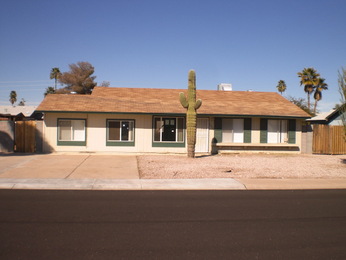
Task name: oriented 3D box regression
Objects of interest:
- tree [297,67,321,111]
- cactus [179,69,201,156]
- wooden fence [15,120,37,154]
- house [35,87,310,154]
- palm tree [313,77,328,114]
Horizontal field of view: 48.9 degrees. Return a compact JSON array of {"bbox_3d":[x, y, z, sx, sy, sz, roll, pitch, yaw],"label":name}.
[{"bbox_3d":[18.461,-3.541,52.052,3.078,9.747,3.078,1,1,-8],"label":"tree"},{"bbox_3d":[0.913,-0.811,19.500,1.170,4.509,0.650,1,1,-8],"label":"cactus"},{"bbox_3d":[-8.297,0.403,21.426,1.183,1.763,0.070,1,1,-8],"label":"wooden fence"},{"bbox_3d":[-0.294,-0.780,27.073,15.963,4.189,10.560,1,1,-8],"label":"house"},{"bbox_3d":[20.359,-2.985,53.046,2.440,8.673,2.440,1,1,-8],"label":"palm tree"}]

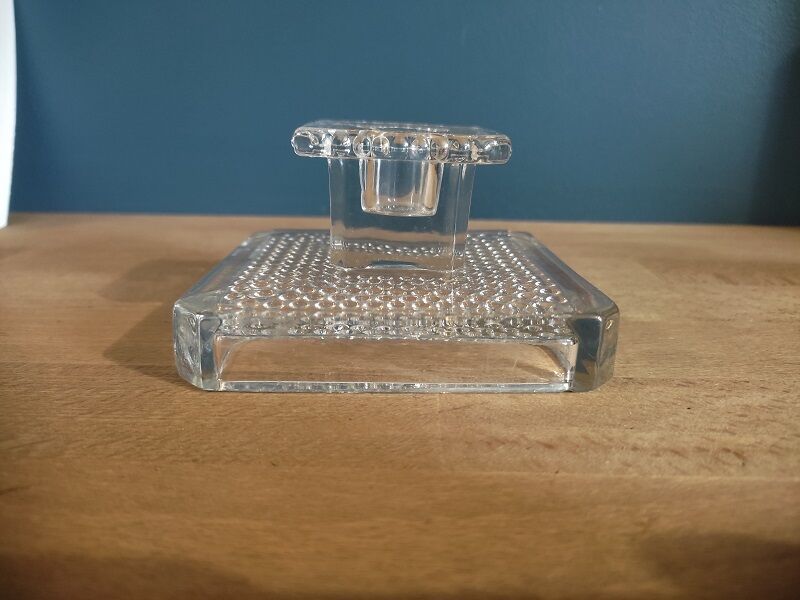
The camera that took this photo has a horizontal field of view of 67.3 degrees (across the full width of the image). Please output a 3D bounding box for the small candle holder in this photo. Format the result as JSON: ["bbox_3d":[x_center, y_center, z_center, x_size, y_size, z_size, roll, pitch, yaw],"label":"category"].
[{"bbox_3d":[-0.001,-0.023,0.186,0.110,0.061,0.103,1,17,-2],"label":"small candle holder"}]

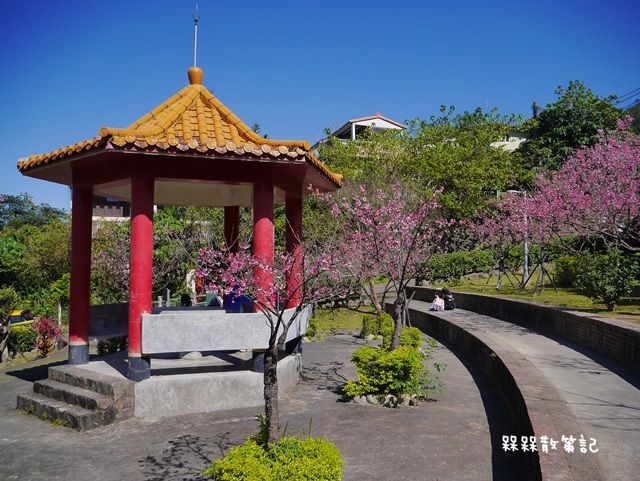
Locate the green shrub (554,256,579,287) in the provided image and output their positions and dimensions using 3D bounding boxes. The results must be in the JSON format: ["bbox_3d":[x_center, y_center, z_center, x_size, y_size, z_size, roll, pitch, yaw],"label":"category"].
[{"bbox_3d":[10.080,1.248,20.857,1.150,1.220,1.100,0,-3,0],"label":"green shrub"}]

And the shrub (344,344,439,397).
[{"bbox_3d":[1.155,2.075,8.349,1.380,0.780,1.250,0,-3,0],"label":"shrub"}]

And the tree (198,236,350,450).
[{"bbox_3d":[-0.415,1.078,4.698,1.400,2.100,1.350,0,-3,0],"label":"tree"}]

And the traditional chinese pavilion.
[{"bbox_3d":[-2.204,-0.501,9.183,5.400,5.250,4.800,-3,-4,41],"label":"traditional chinese pavilion"}]

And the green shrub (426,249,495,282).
[{"bbox_3d":[6.788,1.199,24.851,3.300,1.650,1.600,0,-3,0],"label":"green shrub"}]

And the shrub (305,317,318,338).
[{"bbox_3d":[-0.374,2.535,14.884,0.800,0.660,0.750,0,-3,0],"label":"shrub"}]

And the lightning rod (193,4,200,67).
[{"bbox_3d":[-2.231,-3.721,9.359,0.130,1.190,0.130,0,-3,0],"label":"lightning rod"}]

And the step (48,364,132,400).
[{"bbox_3d":[-3.453,2.091,7.748,1.930,0.180,0.330,-3,-4,41],"label":"step"}]

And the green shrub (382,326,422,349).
[{"bbox_3d":[1.909,2.332,11.991,0.970,0.660,0.900,0,-3,0],"label":"green shrub"}]

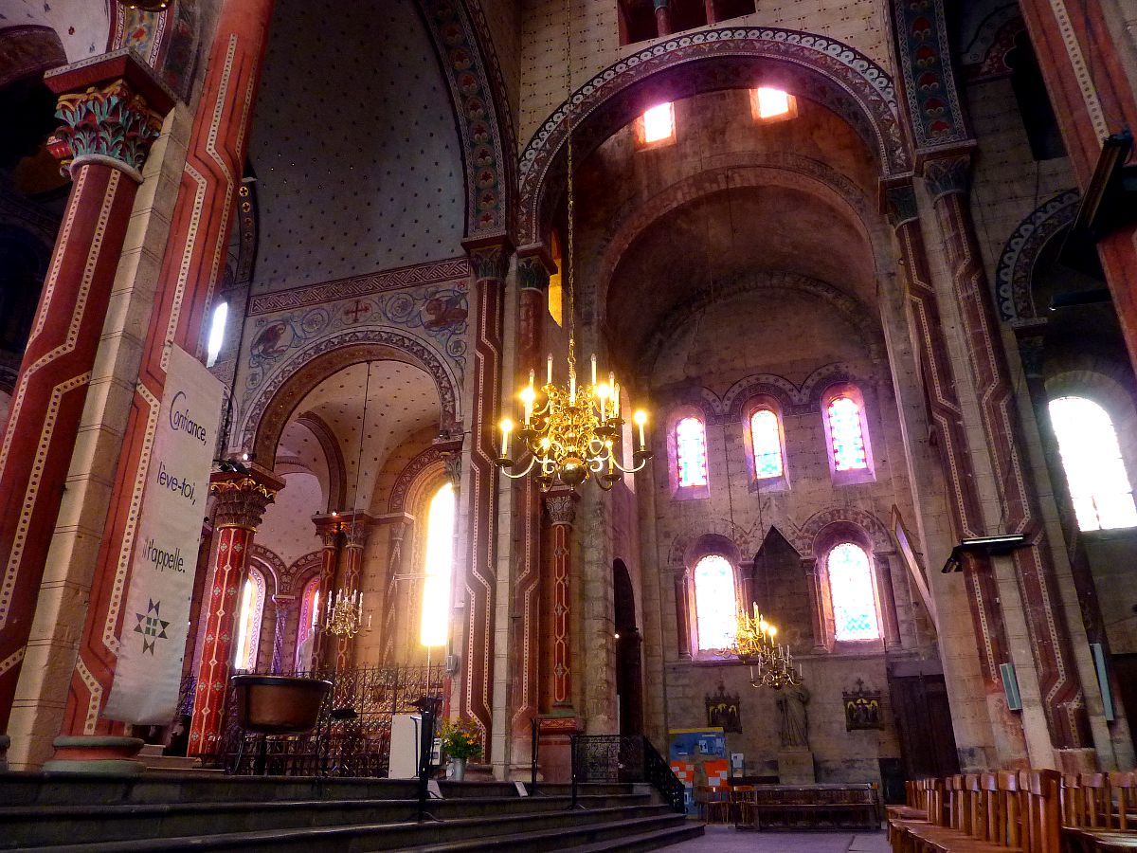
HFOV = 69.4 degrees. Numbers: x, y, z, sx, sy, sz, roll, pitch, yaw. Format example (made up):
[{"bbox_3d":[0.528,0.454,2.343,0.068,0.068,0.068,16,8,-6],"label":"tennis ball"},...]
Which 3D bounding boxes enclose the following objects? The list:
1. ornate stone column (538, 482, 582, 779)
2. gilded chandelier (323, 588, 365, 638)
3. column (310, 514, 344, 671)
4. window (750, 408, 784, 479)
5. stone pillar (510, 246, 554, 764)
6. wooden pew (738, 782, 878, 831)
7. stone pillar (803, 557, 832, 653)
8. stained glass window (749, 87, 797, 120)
[{"bbox_3d":[-0.143,4.355,18.258,0.800,6.550,0.800,-7,-24,15],"label":"ornate stone column"},{"bbox_3d":[-3.577,2.983,13.175,0.690,0.852,0.690,-7,-25,16],"label":"gilded chandelier"},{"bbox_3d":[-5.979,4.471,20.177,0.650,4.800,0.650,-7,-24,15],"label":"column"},{"bbox_3d":[4.966,0.404,20.618,0.678,1.799,0.200,-7,-25,16],"label":"window"},{"bbox_3d":[-0.593,1.038,14.614,0.700,9.700,0.720,0,-23,0],"label":"stone pillar"},{"bbox_3d":[5.231,8.322,17.928,2.850,0.870,0.700,-7,-24,15],"label":"wooden pew"},{"bbox_3d":[6.817,4.865,22.420,0.500,2.600,0.480,-7,-24,15],"label":"stone pillar"},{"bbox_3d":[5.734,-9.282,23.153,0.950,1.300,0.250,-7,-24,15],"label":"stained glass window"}]

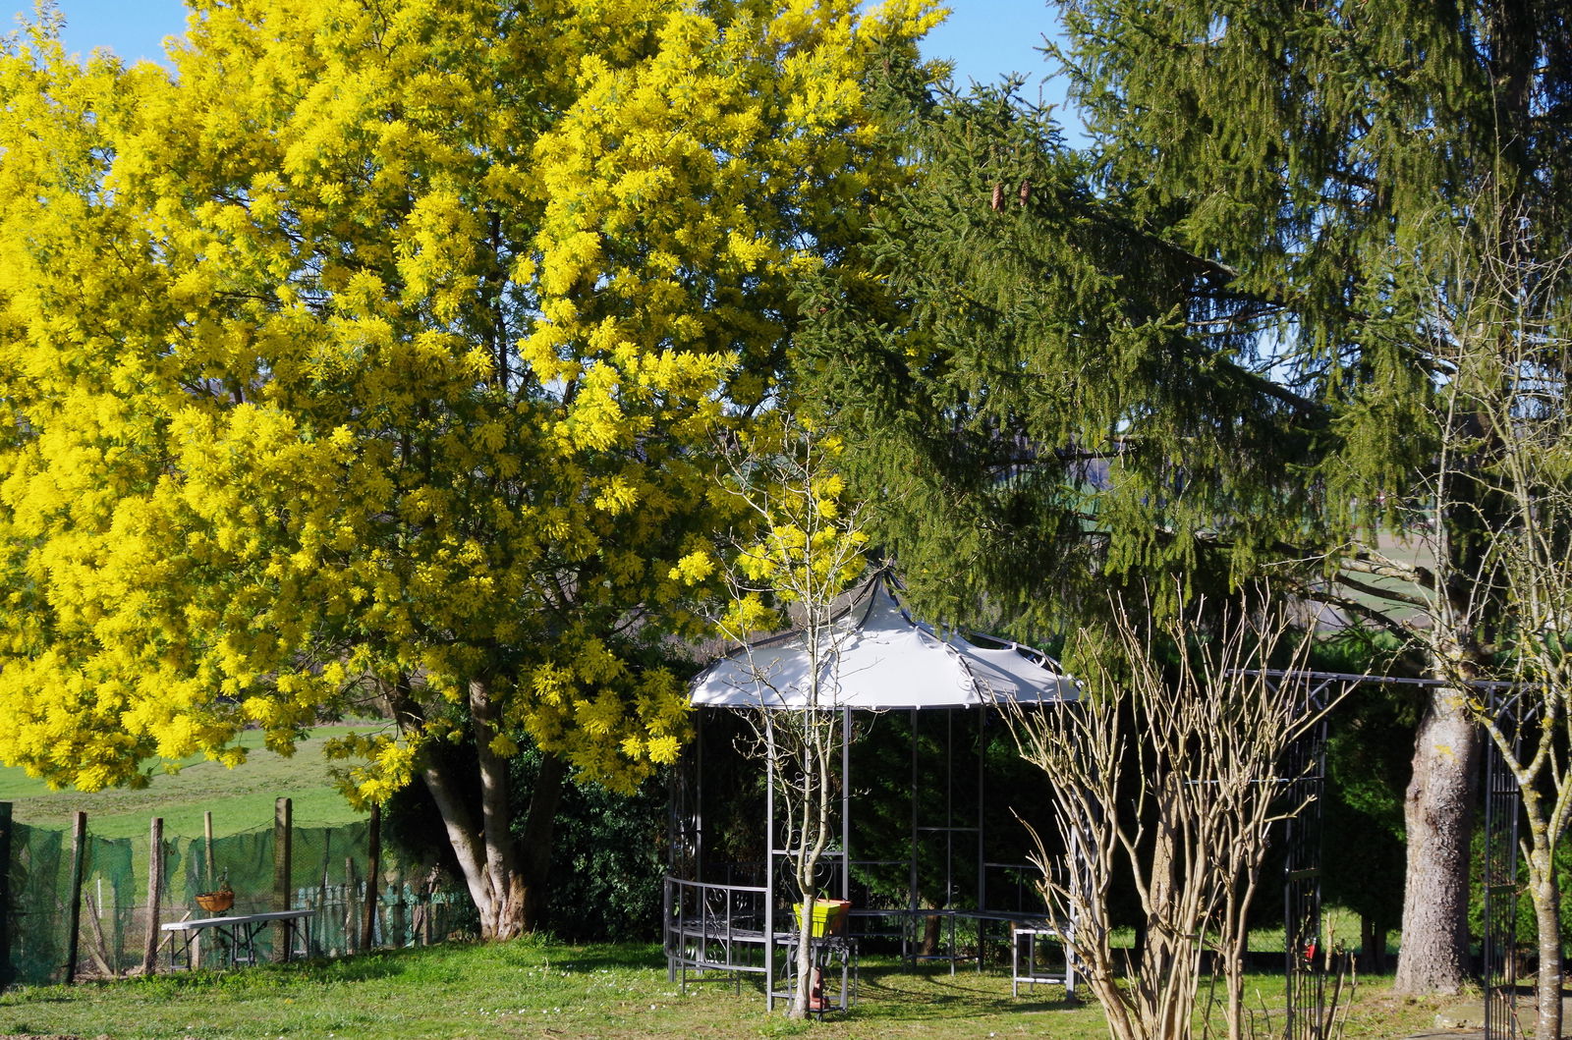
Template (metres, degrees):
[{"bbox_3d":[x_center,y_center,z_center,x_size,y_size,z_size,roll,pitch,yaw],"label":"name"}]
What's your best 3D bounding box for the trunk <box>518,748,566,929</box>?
[{"bbox_3d":[-1.969,2.606,26.400,0.410,1.450,0.360,0,-3,0],"label":"trunk"}]

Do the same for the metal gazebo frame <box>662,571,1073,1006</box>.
[{"bbox_3d":[0.602,1.794,22.400,2.850,2.850,2.850,0,-3,0],"label":"metal gazebo frame"}]

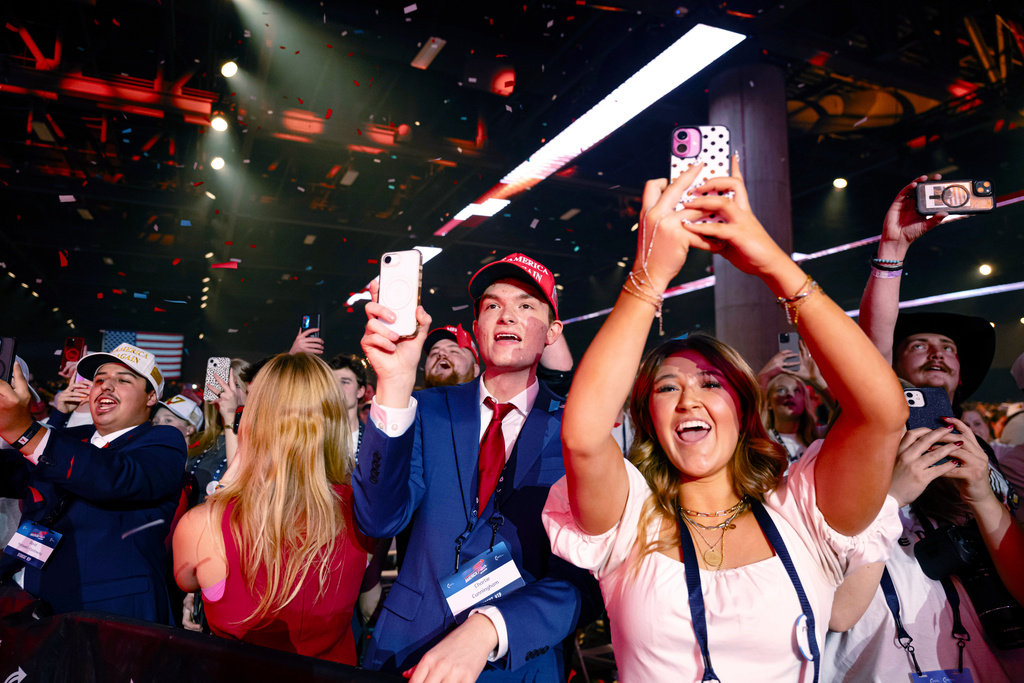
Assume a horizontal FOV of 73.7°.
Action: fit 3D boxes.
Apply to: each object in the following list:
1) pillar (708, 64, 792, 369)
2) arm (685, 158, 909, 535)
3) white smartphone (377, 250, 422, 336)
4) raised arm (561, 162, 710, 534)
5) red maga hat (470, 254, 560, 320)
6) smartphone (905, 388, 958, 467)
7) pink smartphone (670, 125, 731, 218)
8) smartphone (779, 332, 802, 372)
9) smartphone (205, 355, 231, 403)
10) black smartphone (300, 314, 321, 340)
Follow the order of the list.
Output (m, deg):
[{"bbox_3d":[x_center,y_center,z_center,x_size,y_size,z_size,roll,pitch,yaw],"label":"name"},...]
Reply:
[{"bbox_3d":[5.061,-1.201,14.237,1.530,8.700,1.530,0,-7,0],"label":"pillar"},{"bbox_3d":[0.345,0.030,0.920,0.270,0.500,0.300,0,-7,0],"label":"arm"},{"bbox_3d":[-0.187,-0.079,1.144,0.075,0.150,0.011,-3,-12,17],"label":"white smartphone"},{"bbox_3d":[0.152,0.030,0.920,0.190,0.500,0.300,0,-7,0],"label":"raised arm"},{"bbox_3d":[0.001,-0.118,1.345,0.180,0.135,0.280,0,-20,16],"label":"red maga hat"},{"bbox_3d":[0.712,0.146,1.160,0.079,0.155,0.012,-2,-26,7],"label":"smartphone"},{"bbox_3d":[0.247,-0.212,0.895,0.077,0.153,0.012,2,-19,6],"label":"pink smartphone"},{"bbox_3d":[1.079,0.041,2.650,0.076,0.153,0.011,-1,-8,2],"label":"smartphone"},{"bbox_3d":[-1.010,0.130,2.340,0.075,0.151,0.011,4,-10,-4],"label":"smartphone"},{"bbox_3d":[-0.802,-0.026,2.720,0.076,0.156,0.011,-2,-6,13],"label":"black smartphone"}]

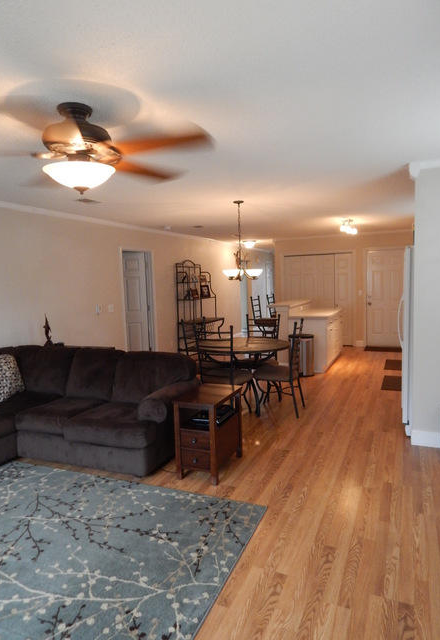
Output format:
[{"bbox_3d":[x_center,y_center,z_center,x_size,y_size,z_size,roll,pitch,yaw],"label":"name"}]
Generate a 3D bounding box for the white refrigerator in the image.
[{"bbox_3d":[2.203,0.190,4.072,0.800,1.780,0.880,0,6,24],"label":"white refrigerator"}]

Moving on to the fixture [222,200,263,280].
[{"bbox_3d":[0.223,-0.904,4.712,0.520,0.900,0.520,-2,6,0],"label":"fixture"}]

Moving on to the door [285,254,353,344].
[{"bbox_3d":[2.181,-0.453,9.075,1.520,2.030,0.070,1,6,25],"label":"door"}]

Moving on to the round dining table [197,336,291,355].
[{"bbox_3d":[0.300,0.674,5.042,1.100,0.760,1.100,-2,6,0],"label":"round dining table"}]

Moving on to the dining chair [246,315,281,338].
[{"bbox_3d":[0.499,0.481,5.382,0.460,1.060,0.540,0,6,24],"label":"dining chair"}]

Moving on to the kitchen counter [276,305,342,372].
[{"bbox_3d":[1.619,0.227,7.406,1.020,1.070,1.820,0,6,24],"label":"kitchen counter"}]

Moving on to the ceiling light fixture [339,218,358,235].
[{"bbox_3d":[2.114,-1.514,6.678,0.320,0.220,0.380,0,6,24],"label":"ceiling light fixture"}]

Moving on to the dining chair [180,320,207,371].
[{"bbox_3d":[-0.143,0.512,5.322,0.540,1.060,0.450,3,8,42],"label":"dining chair"}]

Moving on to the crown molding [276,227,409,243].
[{"bbox_3d":[2.549,-1.806,8.688,2.950,0.100,0.080,0,6,24],"label":"crown molding"}]

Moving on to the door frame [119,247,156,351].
[{"bbox_3d":[-1.292,-0.082,6.513,0.130,2.090,0.920,0,6,24],"label":"door frame"}]

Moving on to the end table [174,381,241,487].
[{"bbox_3d":[-0.080,0.922,3.384,0.370,0.630,0.570,0,6,24],"label":"end table"}]

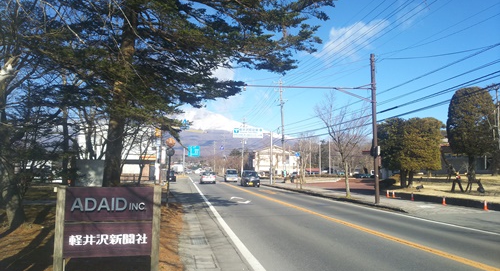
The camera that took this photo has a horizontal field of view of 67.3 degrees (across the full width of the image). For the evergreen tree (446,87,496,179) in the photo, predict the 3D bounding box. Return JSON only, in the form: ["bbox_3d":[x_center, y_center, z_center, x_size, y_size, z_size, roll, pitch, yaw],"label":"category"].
[{"bbox_3d":[19.596,-0.112,33.145,3.950,8.400,3.950,1,-5,-10],"label":"evergreen tree"}]

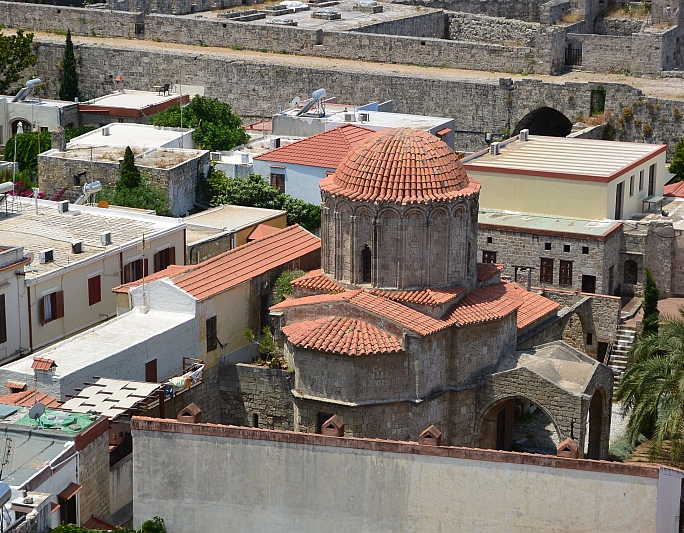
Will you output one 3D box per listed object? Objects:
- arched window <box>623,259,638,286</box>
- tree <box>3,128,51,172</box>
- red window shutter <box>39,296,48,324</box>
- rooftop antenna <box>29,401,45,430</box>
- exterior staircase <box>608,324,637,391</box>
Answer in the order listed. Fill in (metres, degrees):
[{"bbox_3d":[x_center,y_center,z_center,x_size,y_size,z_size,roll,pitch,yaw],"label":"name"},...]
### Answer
[{"bbox_3d":[15.231,0.290,95.000,0.860,1.420,0.350,7,17,24],"label":"arched window"},{"bbox_3d":[-20.989,-7.608,120.045,3.100,3.240,3.100,0,15,0],"label":"tree"},{"bbox_3d":[-15.050,2.254,90.880,0.060,1.380,0.530,4,15,14],"label":"red window shutter"},{"bbox_3d":[-10.339,5.068,61.000,0.680,0.920,0.520,-11,19,-35],"label":"rooftop antenna"},{"bbox_3d":[13.725,4.674,89.000,0.980,2.400,3.700,6,17,21],"label":"exterior staircase"}]

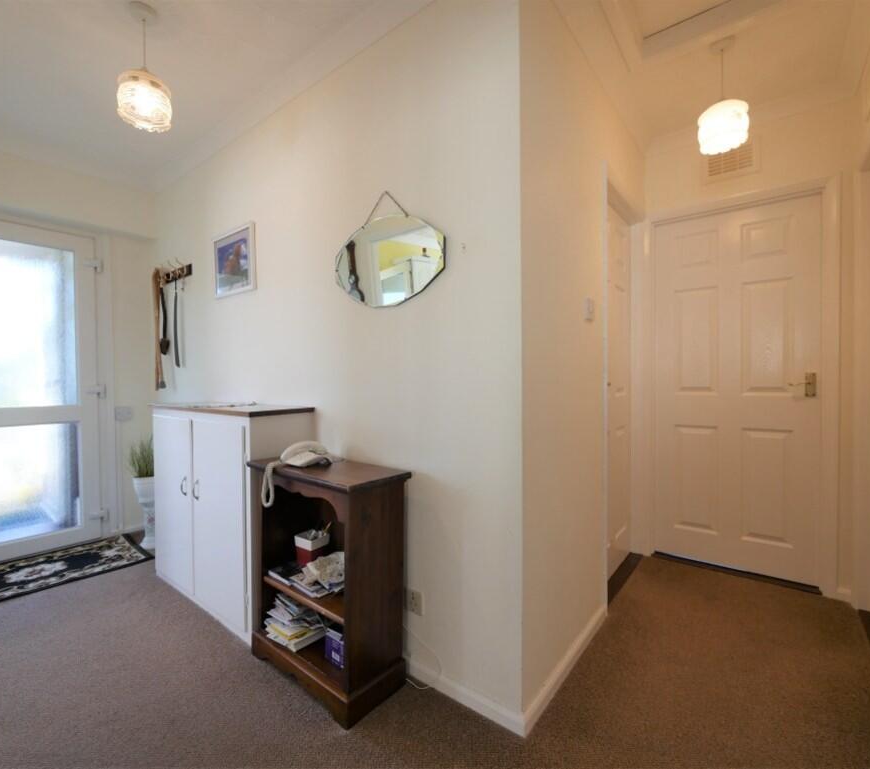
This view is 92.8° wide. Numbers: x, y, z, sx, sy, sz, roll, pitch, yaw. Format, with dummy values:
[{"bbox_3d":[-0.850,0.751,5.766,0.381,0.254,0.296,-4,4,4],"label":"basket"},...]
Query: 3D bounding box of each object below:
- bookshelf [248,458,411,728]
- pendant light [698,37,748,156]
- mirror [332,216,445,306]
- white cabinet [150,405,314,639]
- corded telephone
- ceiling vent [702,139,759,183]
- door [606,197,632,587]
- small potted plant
[{"bbox_3d":[-0.403,0.680,1.542,0.601,0.746,0.289,0,1,39],"label":"bookshelf"},{"bbox_3d":[1.188,-1.201,1.713,0.172,0.410,0.172,0,1,39],"label":"pendant light"},{"bbox_3d":[-0.191,-0.461,1.559,0.580,0.332,0.020,0,1,39],"label":"mirror"},{"bbox_3d":[-1.070,0.584,2.100,1.134,0.936,0.305,0,1,39],"label":"white cabinet"},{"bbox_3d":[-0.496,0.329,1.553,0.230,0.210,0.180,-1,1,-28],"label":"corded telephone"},{"bbox_3d":[1.573,-1.190,2.205,0.256,0.190,0.020,0,1,39],"label":"ceiling vent"},{"bbox_3d":[0.949,0.042,2.255,0.040,1.980,0.710,0,1,39],"label":"door"},{"bbox_3d":[-1.838,0.690,2.705,0.265,0.720,0.265,0,1,39],"label":"small potted plant"}]

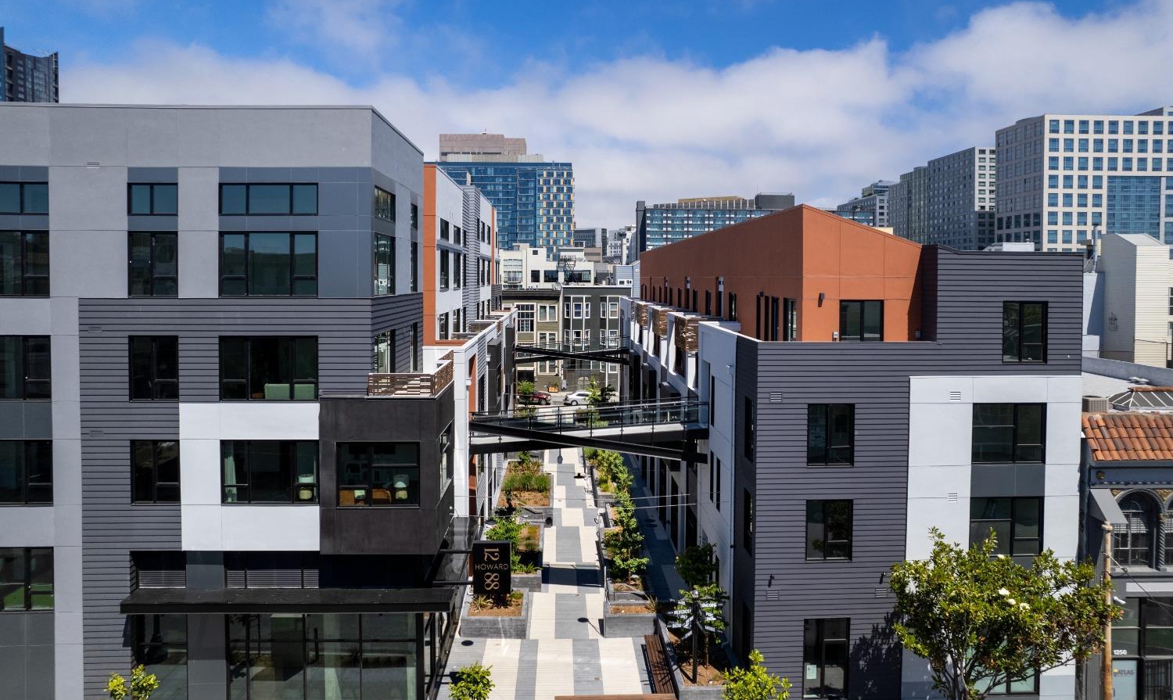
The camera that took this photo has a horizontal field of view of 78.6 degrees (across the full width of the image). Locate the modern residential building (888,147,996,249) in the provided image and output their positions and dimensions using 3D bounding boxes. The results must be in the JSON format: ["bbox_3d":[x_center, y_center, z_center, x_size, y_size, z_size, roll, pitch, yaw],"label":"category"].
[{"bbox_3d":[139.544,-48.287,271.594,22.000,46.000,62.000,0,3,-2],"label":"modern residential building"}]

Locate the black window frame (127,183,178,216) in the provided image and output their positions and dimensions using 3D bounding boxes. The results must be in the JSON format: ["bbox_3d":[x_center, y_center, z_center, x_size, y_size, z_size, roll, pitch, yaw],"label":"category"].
[{"bbox_3d":[-12.152,-4.228,20.087,1.390,0.919,0.160,0,3,-2],"label":"black window frame"}]

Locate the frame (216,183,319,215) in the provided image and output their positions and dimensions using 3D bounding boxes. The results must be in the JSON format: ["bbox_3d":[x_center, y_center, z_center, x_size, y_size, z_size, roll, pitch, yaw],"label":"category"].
[{"bbox_3d":[-9.320,-4.420,21.000,2.920,0.980,0.140,0,4,-2],"label":"frame"}]

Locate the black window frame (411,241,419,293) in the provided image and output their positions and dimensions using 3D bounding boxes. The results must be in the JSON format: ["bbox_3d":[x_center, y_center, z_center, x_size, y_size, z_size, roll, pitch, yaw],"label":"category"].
[{"bbox_3d":[-6.564,-3.155,27.400,0.140,1.920,1.450,0,4,-2],"label":"black window frame"}]

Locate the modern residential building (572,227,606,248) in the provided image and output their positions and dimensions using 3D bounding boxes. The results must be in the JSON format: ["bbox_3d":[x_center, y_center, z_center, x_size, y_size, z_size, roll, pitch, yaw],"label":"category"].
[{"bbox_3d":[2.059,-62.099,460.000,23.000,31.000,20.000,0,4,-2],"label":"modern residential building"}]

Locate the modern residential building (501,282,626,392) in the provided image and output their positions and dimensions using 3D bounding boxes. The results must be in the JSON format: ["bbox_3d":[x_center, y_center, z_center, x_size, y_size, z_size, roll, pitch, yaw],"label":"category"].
[{"bbox_3d":[-2.609,-1.577,85.000,14.300,12.100,11.000,0,4,-2],"label":"modern residential building"}]

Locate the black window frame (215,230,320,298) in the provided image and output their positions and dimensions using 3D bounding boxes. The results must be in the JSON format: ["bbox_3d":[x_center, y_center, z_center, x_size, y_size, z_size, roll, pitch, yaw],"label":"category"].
[{"bbox_3d":[-8.985,-2.429,20.245,2.765,1.842,0.160,0,3,-2],"label":"black window frame"}]

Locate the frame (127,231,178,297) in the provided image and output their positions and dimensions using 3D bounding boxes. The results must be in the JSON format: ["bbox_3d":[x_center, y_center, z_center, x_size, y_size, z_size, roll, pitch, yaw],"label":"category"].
[{"bbox_3d":[-12.183,-2.424,20.150,1.408,1.848,0.160,0,3,-2],"label":"frame"}]

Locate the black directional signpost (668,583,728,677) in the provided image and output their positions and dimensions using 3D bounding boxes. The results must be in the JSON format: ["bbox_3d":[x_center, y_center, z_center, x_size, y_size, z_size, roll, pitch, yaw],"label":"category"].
[{"bbox_3d":[3.281,8.450,21.200,1.750,2.750,1.400,0,3,-2],"label":"black directional signpost"}]

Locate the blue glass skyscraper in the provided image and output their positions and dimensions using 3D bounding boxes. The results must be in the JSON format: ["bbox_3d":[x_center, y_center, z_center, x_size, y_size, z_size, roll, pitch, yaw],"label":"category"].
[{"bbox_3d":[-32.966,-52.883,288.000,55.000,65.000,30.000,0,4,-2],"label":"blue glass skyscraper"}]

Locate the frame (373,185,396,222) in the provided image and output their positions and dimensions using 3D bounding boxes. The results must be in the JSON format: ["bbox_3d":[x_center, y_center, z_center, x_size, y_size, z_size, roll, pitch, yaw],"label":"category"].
[{"bbox_3d":[-6.392,-4.595,22.800,0.140,0.970,2.750,0,4,-2],"label":"frame"}]

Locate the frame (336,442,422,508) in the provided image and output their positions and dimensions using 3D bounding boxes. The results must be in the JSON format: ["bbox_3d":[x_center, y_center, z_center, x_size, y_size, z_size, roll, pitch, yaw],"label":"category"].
[{"bbox_3d":[-5.872,3.537,20.248,2.379,1.875,0.160,0,3,-2],"label":"frame"}]

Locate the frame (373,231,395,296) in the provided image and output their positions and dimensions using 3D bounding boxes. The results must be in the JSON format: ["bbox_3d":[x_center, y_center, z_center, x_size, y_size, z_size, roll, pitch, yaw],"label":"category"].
[{"bbox_3d":[-6.392,-2.699,22.800,0.140,1.900,2.750,0,4,-2],"label":"frame"}]

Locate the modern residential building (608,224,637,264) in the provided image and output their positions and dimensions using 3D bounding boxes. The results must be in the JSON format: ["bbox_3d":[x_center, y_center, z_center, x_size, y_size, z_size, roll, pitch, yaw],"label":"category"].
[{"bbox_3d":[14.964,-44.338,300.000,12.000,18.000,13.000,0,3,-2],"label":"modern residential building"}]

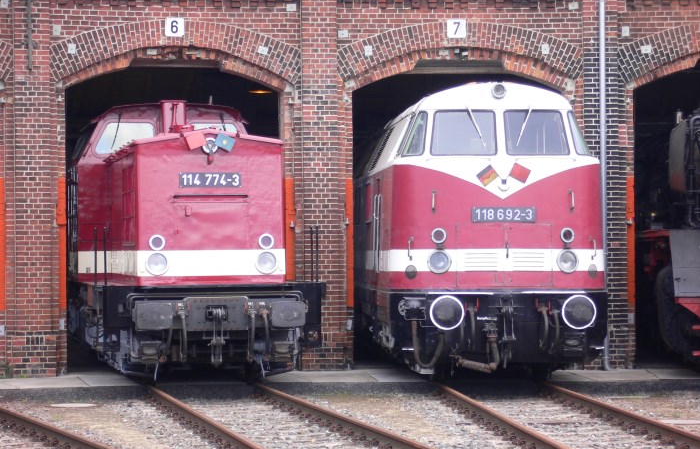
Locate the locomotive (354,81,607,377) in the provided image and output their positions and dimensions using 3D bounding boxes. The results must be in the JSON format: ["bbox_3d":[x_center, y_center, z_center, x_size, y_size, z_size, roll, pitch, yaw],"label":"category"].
[{"bbox_3d":[1.375,0.223,37.337,3.020,4.220,19.460,0,-1,-4],"label":"locomotive"}]

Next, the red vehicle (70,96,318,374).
[{"bbox_3d":[-3.087,0.213,34.515,3.060,4.200,14.200,0,-1,-12],"label":"red vehicle"}]

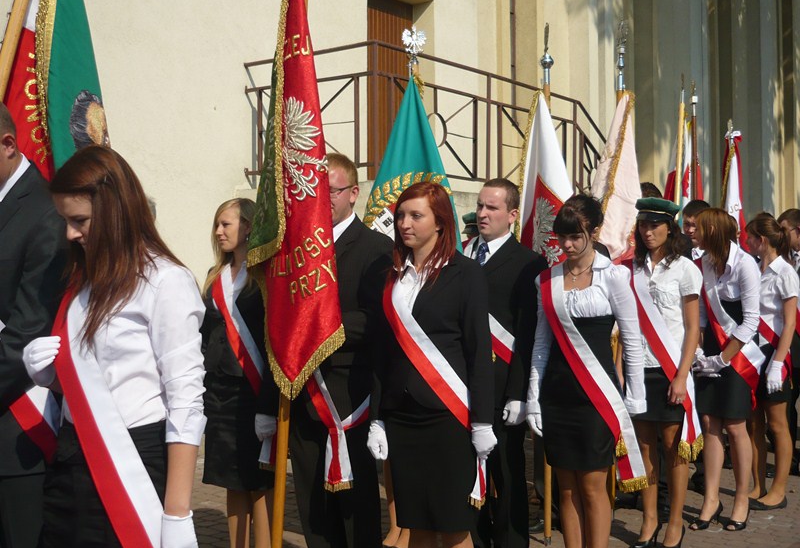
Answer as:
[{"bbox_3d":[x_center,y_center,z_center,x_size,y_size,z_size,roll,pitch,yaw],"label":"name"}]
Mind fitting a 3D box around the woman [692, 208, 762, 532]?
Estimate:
[{"bbox_3d":[1.755,0.490,5.430,0.440,1.690,0.370,1,1,42],"label":"woman"}]

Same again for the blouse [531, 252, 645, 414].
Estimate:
[{"bbox_3d":[0.820,0.260,4.450,0.480,0.690,0.280,0,1,34],"label":"blouse"}]

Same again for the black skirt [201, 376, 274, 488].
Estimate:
[{"bbox_3d":[-0.700,0.690,4.500,0.370,0.530,0.280,0,1,37],"label":"black skirt"}]

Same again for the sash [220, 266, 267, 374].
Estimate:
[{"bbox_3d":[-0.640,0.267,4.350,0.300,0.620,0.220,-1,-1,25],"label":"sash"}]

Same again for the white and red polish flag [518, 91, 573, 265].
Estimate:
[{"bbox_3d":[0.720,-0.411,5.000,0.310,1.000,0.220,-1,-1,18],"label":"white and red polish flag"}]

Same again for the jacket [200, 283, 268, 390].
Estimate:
[{"bbox_3d":[-0.720,0.250,4.500,0.440,0.580,0.270,0,1,37],"label":"jacket"}]

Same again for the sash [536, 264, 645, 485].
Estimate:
[{"bbox_3d":[0.837,0.459,4.420,0.400,0.960,0.250,-1,-1,25],"label":"sash"}]

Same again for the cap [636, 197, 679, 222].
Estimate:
[{"bbox_3d":[1.270,-0.318,5.030,0.230,0.130,0.260,0,1,29],"label":"cap"}]

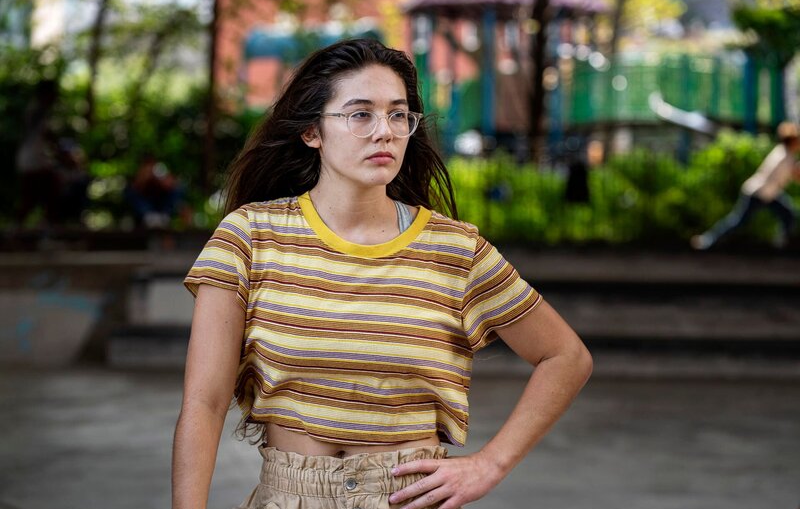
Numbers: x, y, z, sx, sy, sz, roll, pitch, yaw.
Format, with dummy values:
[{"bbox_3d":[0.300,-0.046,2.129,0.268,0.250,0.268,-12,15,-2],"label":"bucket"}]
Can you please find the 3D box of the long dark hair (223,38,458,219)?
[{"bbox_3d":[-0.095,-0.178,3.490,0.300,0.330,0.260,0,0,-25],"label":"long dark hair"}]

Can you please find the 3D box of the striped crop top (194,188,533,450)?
[{"bbox_3d":[-0.059,0.102,3.450,0.550,0.385,0.280,3,0,-3],"label":"striped crop top"}]

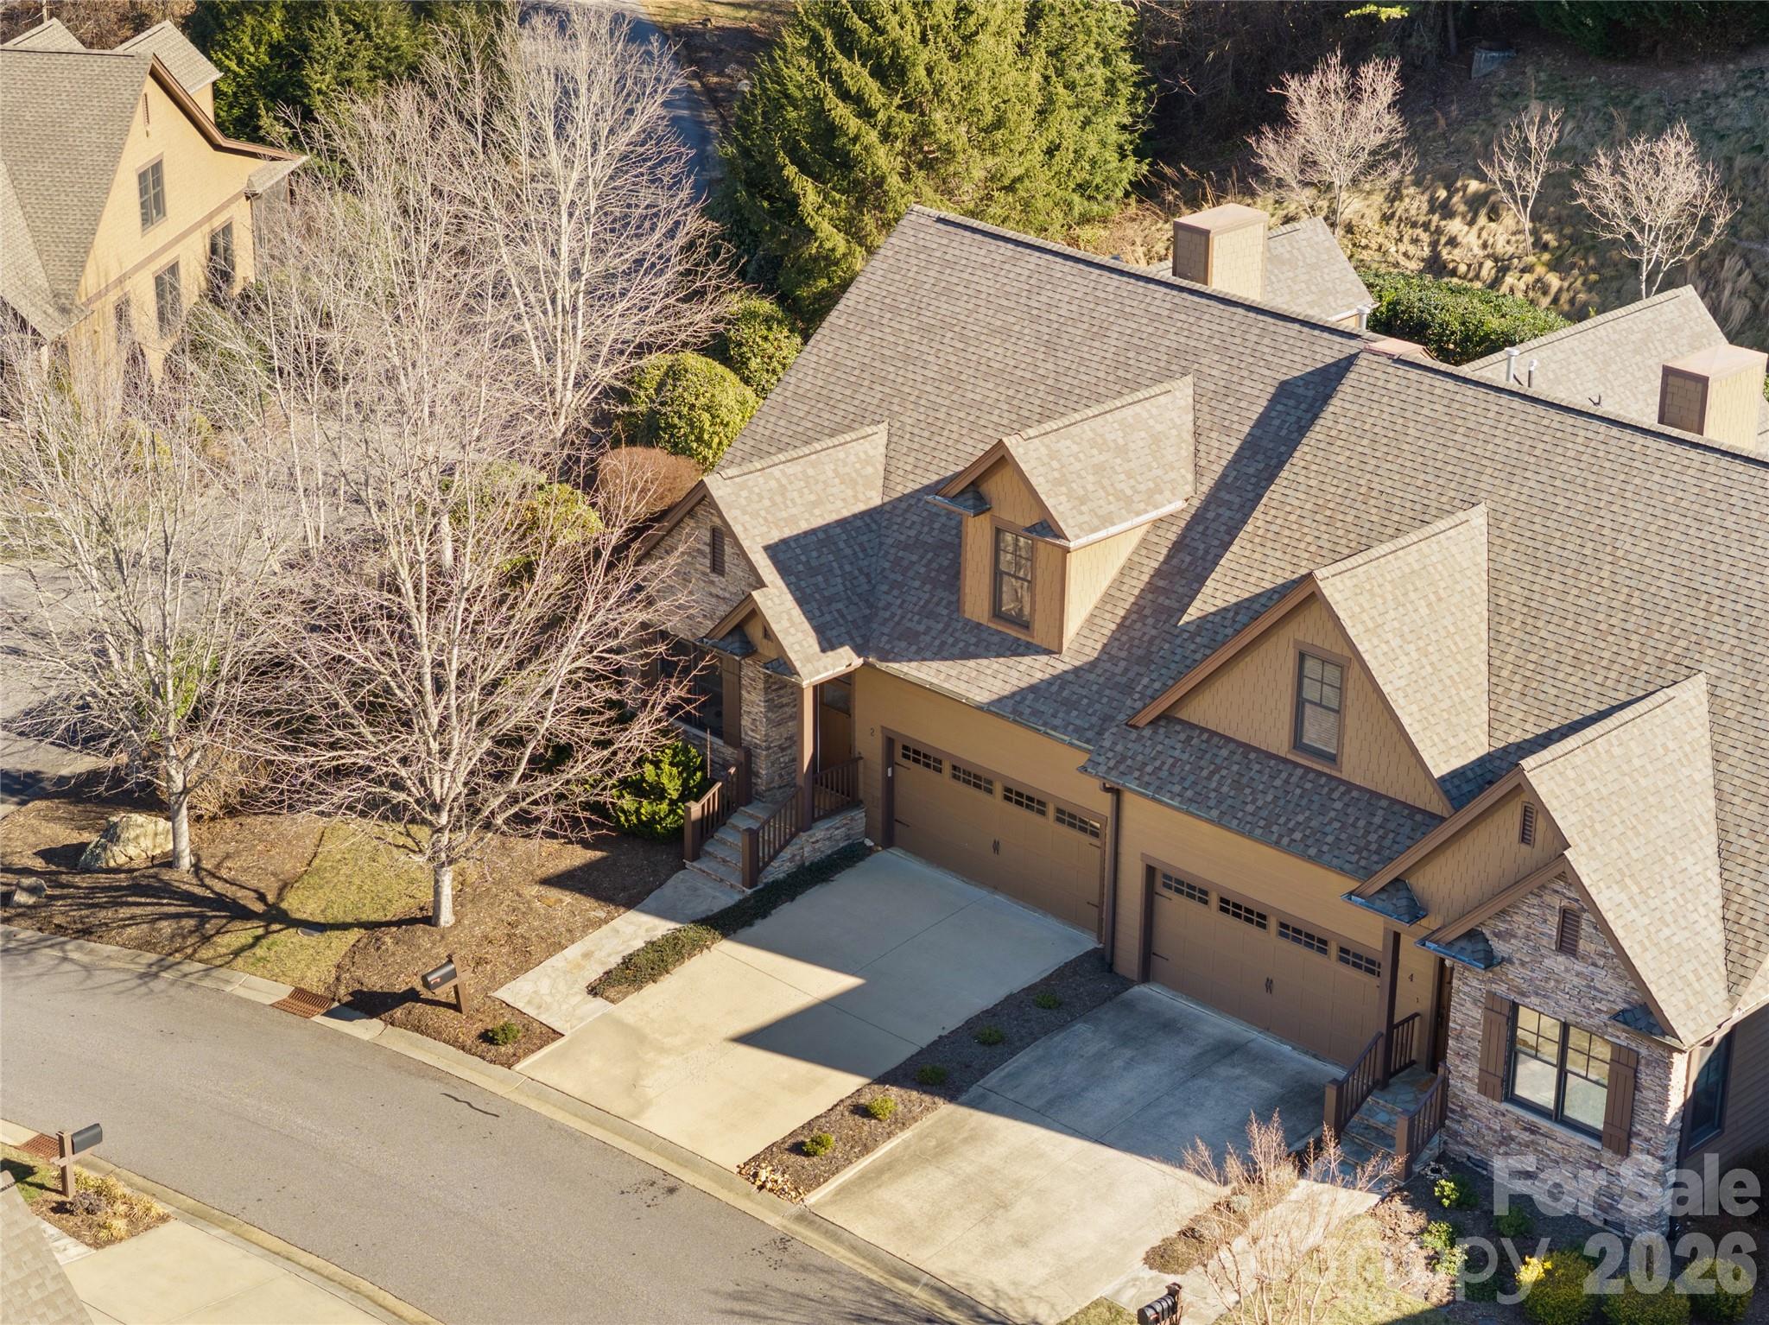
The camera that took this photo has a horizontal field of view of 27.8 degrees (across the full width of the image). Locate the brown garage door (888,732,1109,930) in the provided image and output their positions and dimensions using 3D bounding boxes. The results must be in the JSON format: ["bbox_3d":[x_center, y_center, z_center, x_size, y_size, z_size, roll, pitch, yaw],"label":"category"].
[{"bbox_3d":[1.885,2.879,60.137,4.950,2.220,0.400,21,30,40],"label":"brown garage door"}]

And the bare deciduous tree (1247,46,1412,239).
[{"bbox_3d":[11.430,-13.078,89.884,4.200,5.000,4.100,4,23,7],"label":"bare deciduous tree"}]

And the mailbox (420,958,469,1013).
[{"bbox_3d":[-7.050,5.209,57.535,0.300,1.120,0.720,16,27,32],"label":"mailbox"}]

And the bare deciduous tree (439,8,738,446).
[{"bbox_3d":[-6.933,-9.443,78.357,6.500,9.800,6.500,-1,23,-5],"label":"bare deciduous tree"}]

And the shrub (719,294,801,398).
[{"bbox_3d":[-2.773,-7.239,82.913,2.200,2.400,2.200,1,23,0],"label":"shrub"}]

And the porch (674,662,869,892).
[{"bbox_3d":[-1.863,1.658,60.739,1.900,3.450,2.750,21,30,40],"label":"porch"}]

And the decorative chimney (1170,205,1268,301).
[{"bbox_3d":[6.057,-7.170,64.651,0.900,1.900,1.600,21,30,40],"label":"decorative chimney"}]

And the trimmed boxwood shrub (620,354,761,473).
[{"bbox_3d":[-4.257,-5.451,78.385,3.100,2.600,2.800,21,30,40],"label":"trimmed boxwood shrub"}]

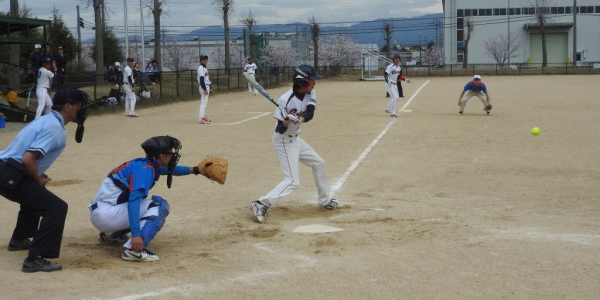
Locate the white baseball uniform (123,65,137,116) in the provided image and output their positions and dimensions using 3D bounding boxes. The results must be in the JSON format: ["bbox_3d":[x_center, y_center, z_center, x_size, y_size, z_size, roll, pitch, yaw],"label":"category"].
[{"bbox_3d":[-4.977,-1.756,27.825,0.360,1.450,0.460,-1,6,0],"label":"white baseball uniform"}]

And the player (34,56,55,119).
[{"bbox_3d":[-7.002,-1.635,26.125,0.500,1.750,0.520,-3,6,-12],"label":"player"}]

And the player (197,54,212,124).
[{"bbox_3d":[-2.454,-1.571,24.421,0.360,1.740,0.480,1,6,26],"label":"player"}]

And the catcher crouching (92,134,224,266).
[{"bbox_3d":[-1.240,0.370,8.527,1.305,1.000,0.850,-4,6,-23],"label":"catcher crouching"}]

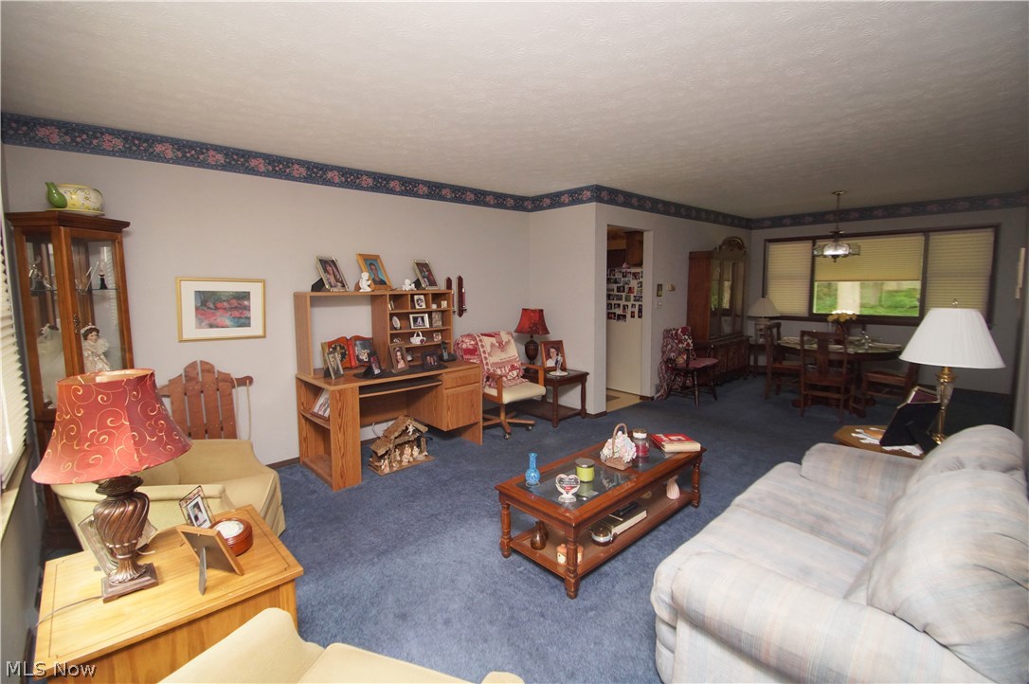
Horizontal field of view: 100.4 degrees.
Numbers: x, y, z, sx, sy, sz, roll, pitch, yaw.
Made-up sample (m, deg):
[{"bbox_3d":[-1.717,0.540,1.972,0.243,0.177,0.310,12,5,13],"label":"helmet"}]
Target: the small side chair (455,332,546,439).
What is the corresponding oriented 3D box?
[{"bbox_3d":[-0.087,0.421,4.204,0.640,0.950,0.680,-7,10,-40],"label":"small side chair"}]

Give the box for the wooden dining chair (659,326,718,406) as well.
[{"bbox_3d":[2.154,0.274,5.282,0.550,0.880,0.570,-8,10,-41],"label":"wooden dining chair"}]

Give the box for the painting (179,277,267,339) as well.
[{"bbox_3d":[-2.114,-0.240,3.123,0.530,0.445,0.030,-8,10,-41],"label":"painting"}]

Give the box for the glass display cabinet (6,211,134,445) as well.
[{"bbox_3d":[-2.440,0.232,2.491,0.330,1.855,0.460,-1,8,-1],"label":"glass display cabinet"}]

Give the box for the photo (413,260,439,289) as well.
[{"bbox_3d":[-0.838,-0.631,4.070,0.040,0.285,0.210,-23,-3,29],"label":"photo"}]

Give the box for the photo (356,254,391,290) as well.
[{"bbox_3d":[-1.216,-0.605,3.754,0.040,0.335,0.250,-25,-3,26],"label":"photo"}]

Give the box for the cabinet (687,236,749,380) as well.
[{"bbox_3d":[2.900,-0.425,6.029,1.160,2.060,0.420,-7,10,-40],"label":"cabinet"}]

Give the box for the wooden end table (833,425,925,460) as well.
[{"bbox_3d":[2.227,0.851,2.449,0.630,0.550,0.630,-7,10,-40],"label":"wooden end table"}]

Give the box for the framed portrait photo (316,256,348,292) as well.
[{"bbox_3d":[-1.490,-0.551,3.488,0.040,0.280,0.210,-20,1,19],"label":"framed portrait photo"}]

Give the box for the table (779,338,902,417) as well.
[{"bbox_3d":[3.791,0.377,5.020,1.270,0.740,1.270,-7,10,-40],"label":"table"}]

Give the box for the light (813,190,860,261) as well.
[{"bbox_3d":[3.686,-1.301,4.891,0.440,0.770,0.440,-7,10,-40],"label":"light"}]

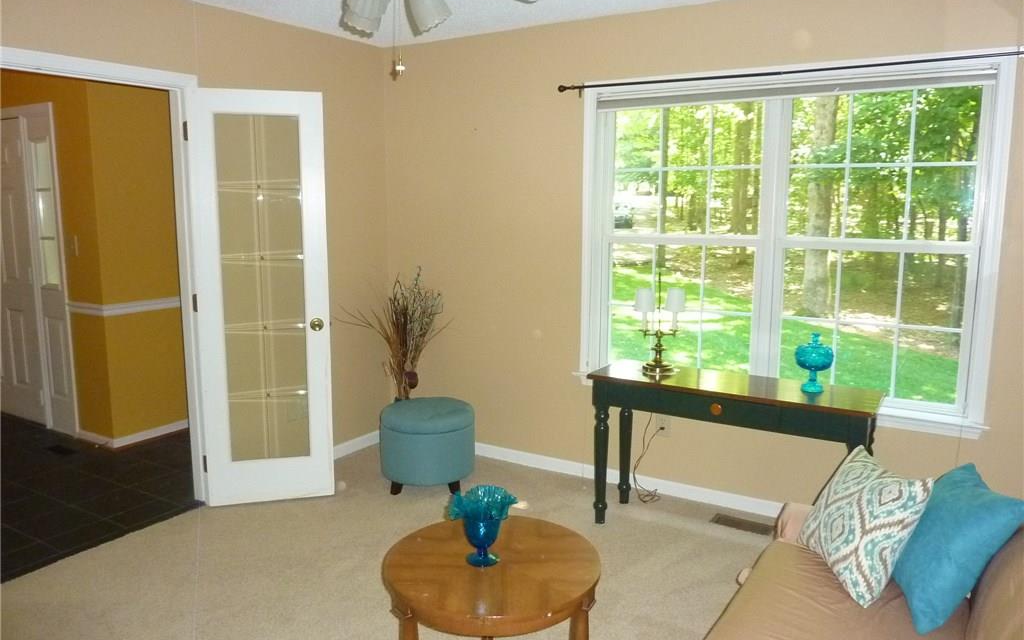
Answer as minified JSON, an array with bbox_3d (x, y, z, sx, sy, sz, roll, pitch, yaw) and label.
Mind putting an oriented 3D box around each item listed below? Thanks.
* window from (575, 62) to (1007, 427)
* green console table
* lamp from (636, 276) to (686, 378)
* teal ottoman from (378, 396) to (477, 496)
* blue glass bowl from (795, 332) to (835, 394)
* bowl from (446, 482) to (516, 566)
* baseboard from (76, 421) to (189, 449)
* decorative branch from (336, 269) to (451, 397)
[{"bbox_3d":[1.184,-0.355,3.464,1.870,1.580,0.130,6,11,30],"label":"window"},{"bbox_3d":[0.959,0.637,3.350,1.220,0.725,0.395,6,11,30],"label":"green console table"},{"bbox_3d":[0.688,0.021,3.433,0.238,0.463,0.155,0,9,0],"label":"lamp"},{"bbox_3d":[-0.457,0.677,4.004,0.505,0.430,0.505,0,9,0],"label":"teal ottoman"},{"bbox_3d":[1.289,0.177,3.150,0.157,0.250,0.157,6,11,30],"label":"blue glass bowl"},{"bbox_3d":[-0.080,0.564,1.990,0.187,0.175,0.187,0,9,0],"label":"bowl"},{"bbox_3d":[-2.492,0.715,4.884,0.410,0.065,0.530,6,11,30],"label":"baseboard"},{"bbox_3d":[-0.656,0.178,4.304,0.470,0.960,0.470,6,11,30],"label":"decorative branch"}]

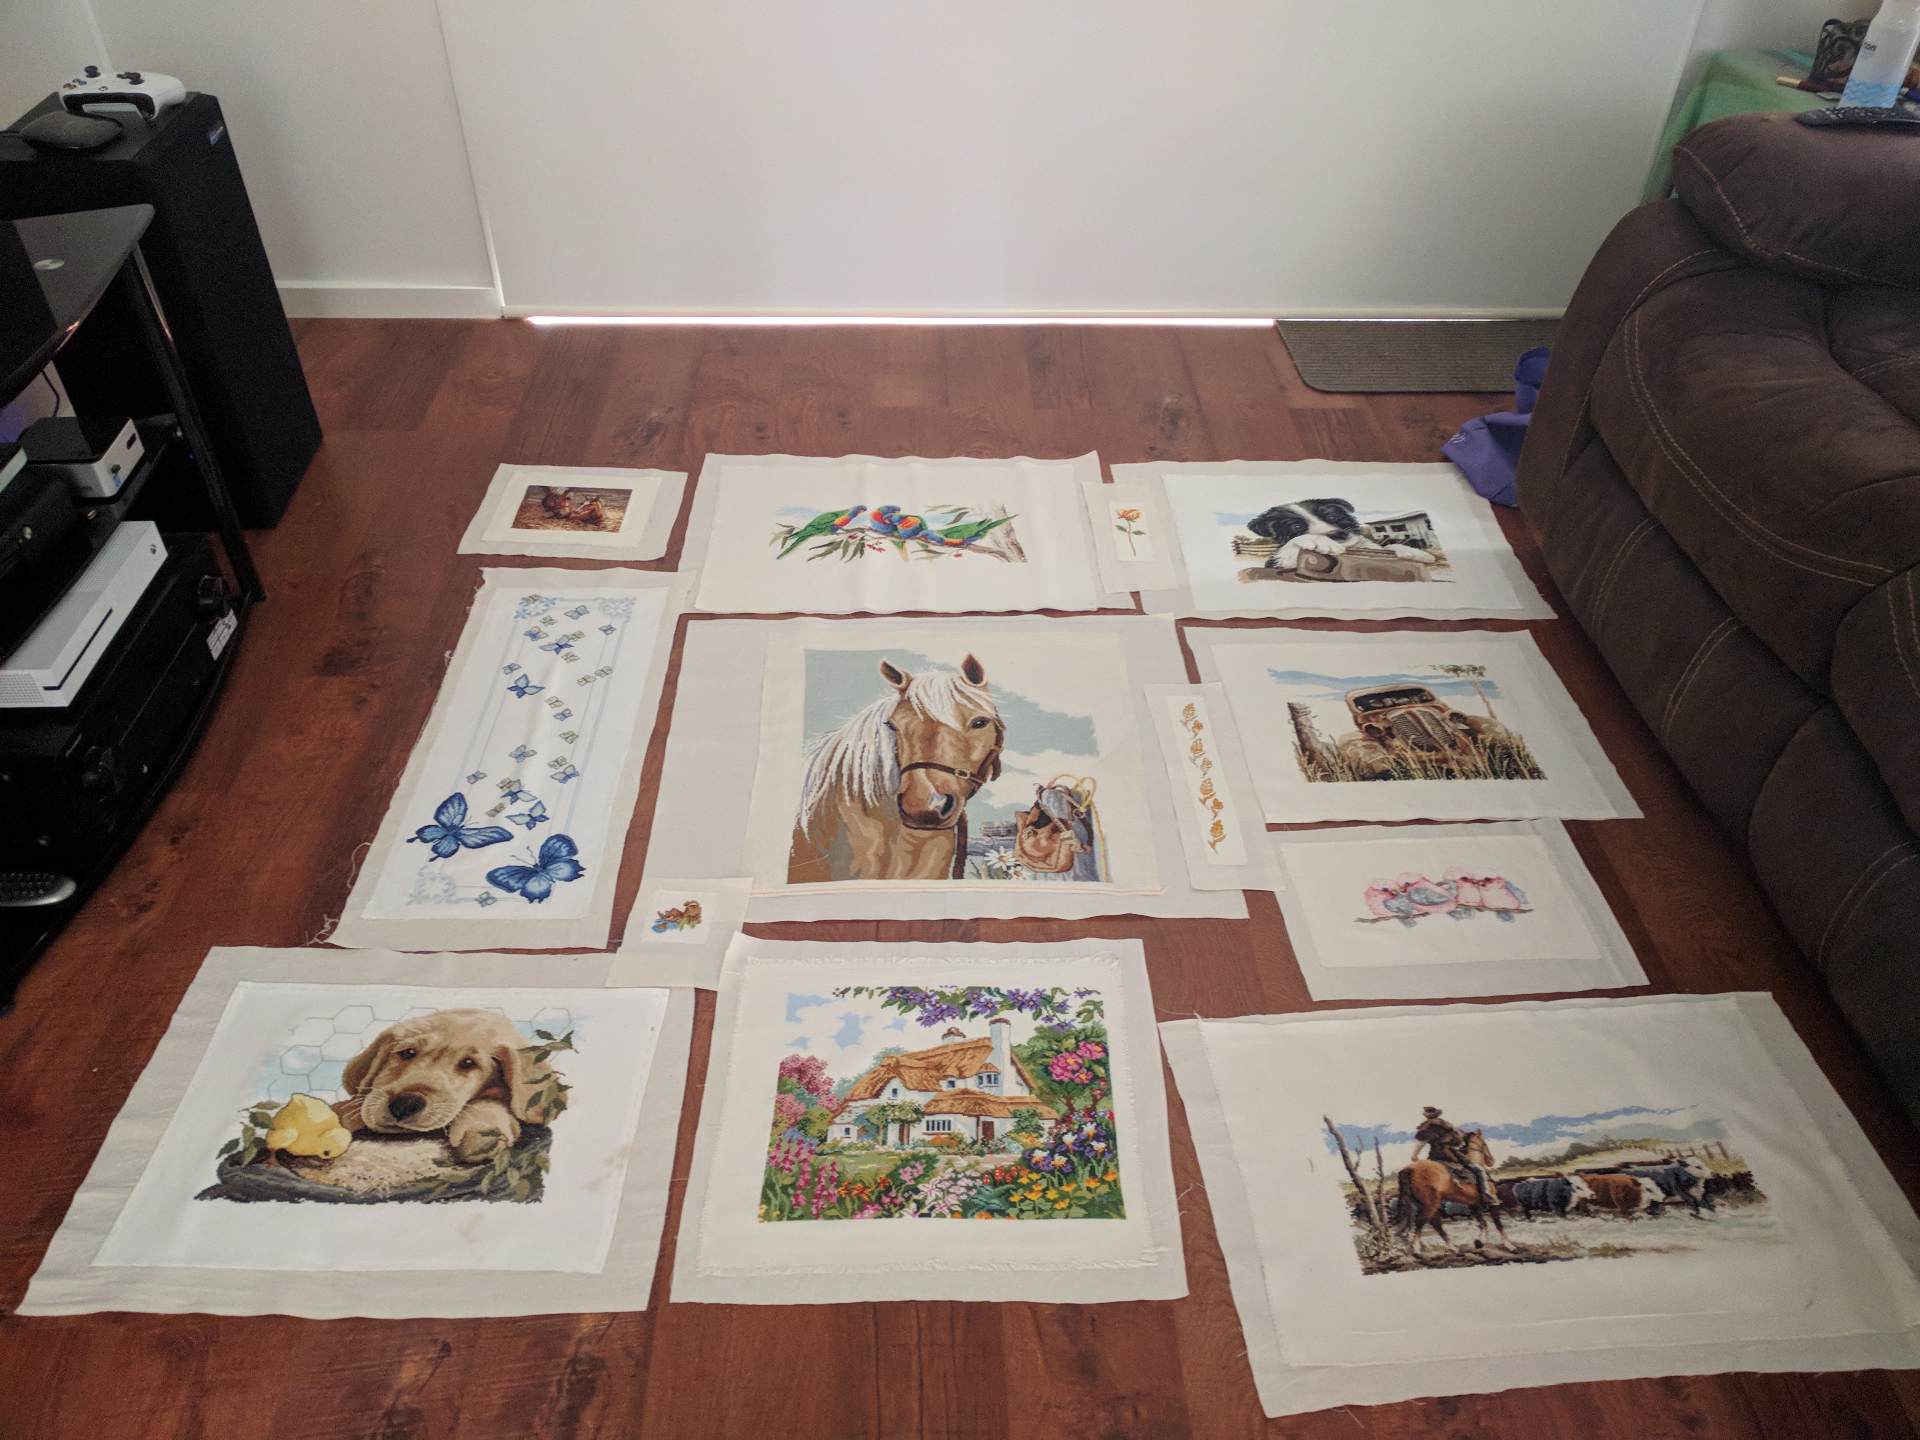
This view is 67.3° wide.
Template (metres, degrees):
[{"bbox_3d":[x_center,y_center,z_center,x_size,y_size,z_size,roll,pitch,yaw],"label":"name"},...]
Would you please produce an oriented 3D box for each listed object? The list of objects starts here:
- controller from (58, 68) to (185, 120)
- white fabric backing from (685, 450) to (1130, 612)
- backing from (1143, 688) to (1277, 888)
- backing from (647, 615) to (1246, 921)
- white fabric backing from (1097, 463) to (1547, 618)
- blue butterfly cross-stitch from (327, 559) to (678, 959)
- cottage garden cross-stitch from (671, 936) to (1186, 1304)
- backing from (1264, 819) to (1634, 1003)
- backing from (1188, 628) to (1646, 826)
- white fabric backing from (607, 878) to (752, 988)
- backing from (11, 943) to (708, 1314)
[{"bbox_3d":[-1.204,-0.898,2.054,0.153,0.061,0.102,-5,42,-8],"label":"controller"},{"bbox_3d":[-0.084,-0.319,2.345,0.683,0.010,0.457,-1,41,-4],"label":"white fabric backing"},{"bbox_3d":[0.331,0.075,1.915,0.114,0.010,0.393,-1,41,-4],"label":"backing"},{"bbox_3d":[-0.028,0.040,1.938,0.728,0.010,0.597,0,41,-3],"label":"backing"},{"bbox_3d":[0.586,-0.307,2.363,0.628,0.010,0.455,-1,41,-3],"label":"white fabric backing"},{"bbox_3d":[-0.571,0.011,1.946,0.323,0.010,0.746,1,41,-1],"label":"blue butterfly cross-stitch"},{"bbox_3d":[-0.027,0.399,1.530,0.488,0.010,0.448,1,41,-1],"label":"cottage garden cross-stitch"},{"bbox_3d":[0.597,0.223,1.760,0.395,0.010,0.265,-2,41,-5],"label":"backing"},{"bbox_3d":[0.629,-0.008,2.024,0.509,0.010,0.415,-1,41,-4],"label":"backing"},{"bbox_3d":[-0.329,0.244,1.692,0.134,0.010,0.172,4,41,2],"label":"white fabric backing"},{"bbox_3d":[-0.584,0.405,1.498,0.573,0.010,0.432,1,41,-2],"label":"backing"}]

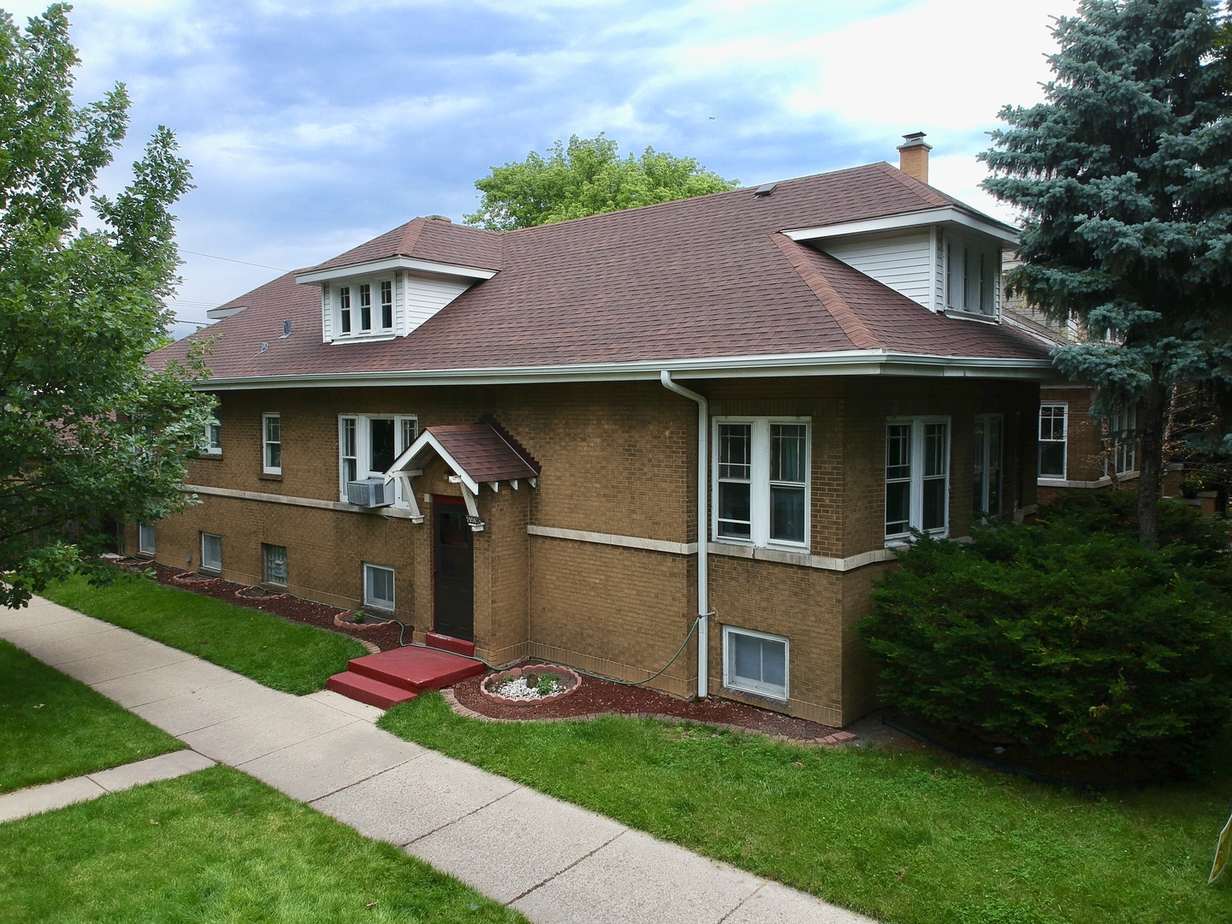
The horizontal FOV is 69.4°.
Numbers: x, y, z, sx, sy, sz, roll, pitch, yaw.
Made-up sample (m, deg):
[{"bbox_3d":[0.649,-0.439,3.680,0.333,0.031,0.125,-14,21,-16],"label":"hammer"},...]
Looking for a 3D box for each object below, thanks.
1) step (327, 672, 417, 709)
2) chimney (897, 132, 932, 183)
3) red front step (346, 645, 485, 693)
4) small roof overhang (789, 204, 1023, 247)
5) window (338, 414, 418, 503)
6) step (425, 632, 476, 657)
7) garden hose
[{"bbox_3d":[-3.551,3.353,13.006,1.678,0.163,0.424,3,5,40],"label":"step"},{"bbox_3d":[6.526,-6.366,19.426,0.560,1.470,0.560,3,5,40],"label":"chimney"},{"bbox_3d":[-3.012,3.148,13.607,1.710,0.175,1.360,3,5,40],"label":"red front step"},{"bbox_3d":[4.605,-3.419,13.864,2.527,0.217,3.553,3,5,40],"label":"small roof overhang"},{"bbox_3d":[-4.335,-0.030,16.397,2.416,1.690,0.140,3,5,39],"label":"window"},{"bbox_3d":[-2.610,2.921,14.226,1.194,0.217,0.168,3,5,40],"label":"step"},{"bbox_3d":[-1.841,2.524,13.910,7.008,1.145,1.234,3,5,40],"label":"garden hose"}]

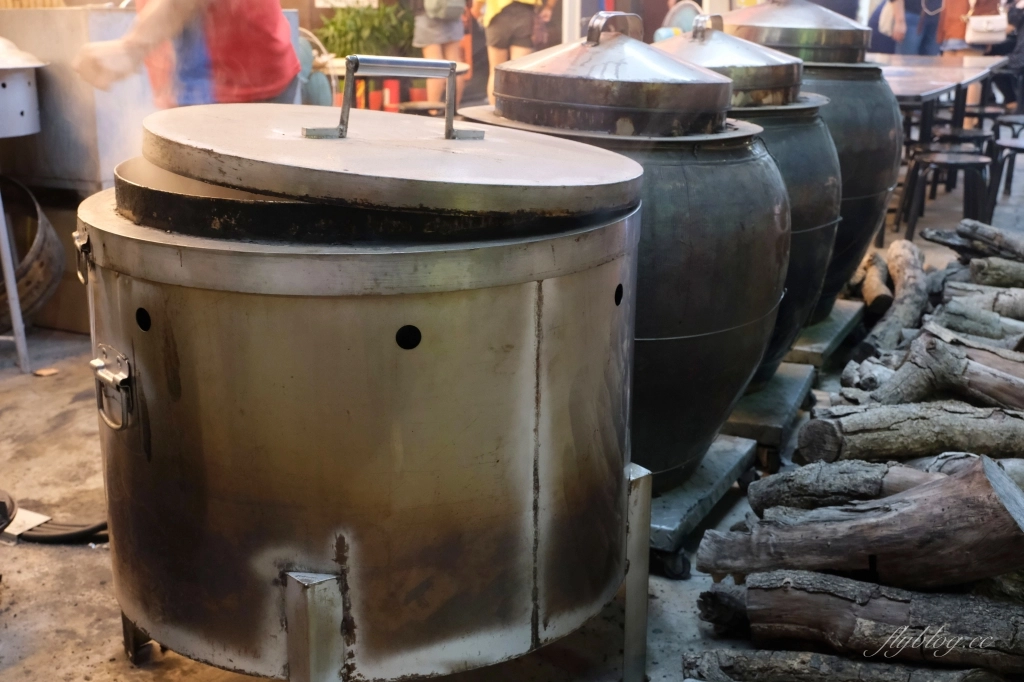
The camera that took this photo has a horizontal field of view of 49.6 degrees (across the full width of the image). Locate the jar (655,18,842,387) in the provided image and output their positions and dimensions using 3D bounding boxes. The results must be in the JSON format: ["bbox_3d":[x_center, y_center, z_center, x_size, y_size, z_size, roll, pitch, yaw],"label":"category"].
[{"bbox_3d":[0.473,-0.354,2.784,0.685,0.879,0.685,3,17,9],"label":"jar"}]

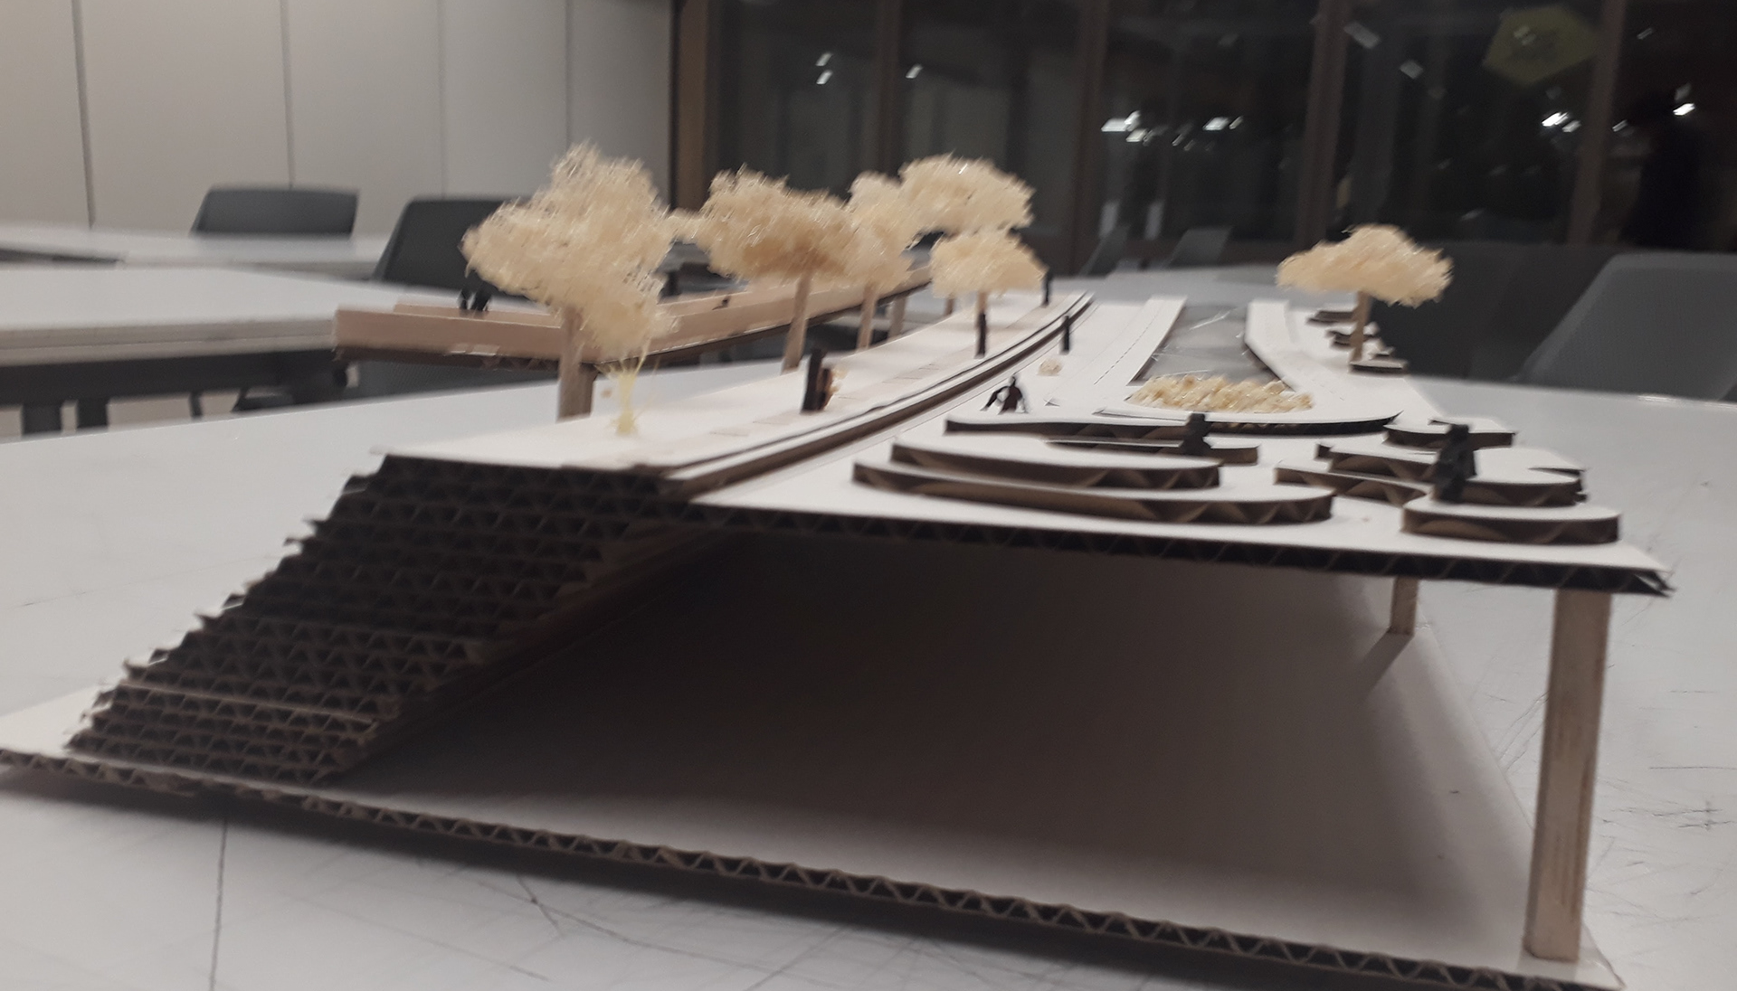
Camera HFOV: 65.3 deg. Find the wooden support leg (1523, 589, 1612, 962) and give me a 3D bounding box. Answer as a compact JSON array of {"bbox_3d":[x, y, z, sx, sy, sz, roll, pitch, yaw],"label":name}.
[{"bbox_3d":[0.097,0.038,0.188,0.006,0.054,0.006,1,11,8],"label":"wooden support leg"}]

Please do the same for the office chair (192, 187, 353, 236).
[{"bbox_3d":[-1.417,-0.272,2.995,0.540,0.815,0.500,10,14,30],"label":"office chair"}]

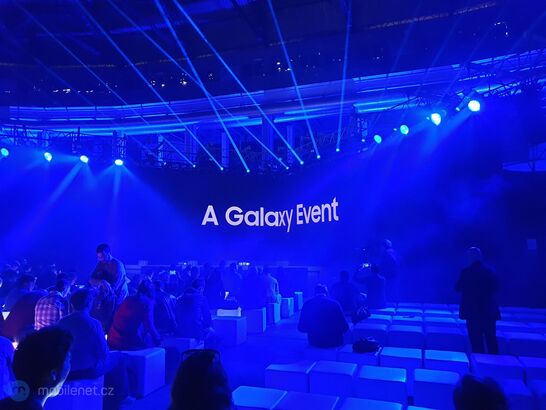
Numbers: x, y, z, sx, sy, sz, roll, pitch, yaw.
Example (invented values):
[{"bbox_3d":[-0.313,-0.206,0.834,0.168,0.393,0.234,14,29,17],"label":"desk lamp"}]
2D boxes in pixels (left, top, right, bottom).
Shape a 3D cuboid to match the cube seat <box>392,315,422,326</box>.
[{"bbox_3d":[2.373,2.232,7.207,0.460,0.450,0.440,-3,-6,20],"label":"cube seat"}]

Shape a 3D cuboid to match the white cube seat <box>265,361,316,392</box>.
[{"bbox_3d":[0.217,2.016,4.555,0.460,0.450,0.440,-3,-6,20],"label":"white cube seat"}]

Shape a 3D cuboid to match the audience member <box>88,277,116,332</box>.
[{"bbox_3d":[-2.168,1.689,5.573,0.500,1.340,0.820,-3,-7,19],"label":"audience member"}]

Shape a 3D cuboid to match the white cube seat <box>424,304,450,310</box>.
[{"bbox_3d":[3.267,2.287,8.258,0.450,0.460,0.440,-3,-7,19],"label":"white cube seat"}]

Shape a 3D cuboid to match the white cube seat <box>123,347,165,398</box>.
[{"bbox_3d":[-1.670,2.081,5.150,0.450,0.460,0.440,-3,-7,19],"label":"white cube seat"}]

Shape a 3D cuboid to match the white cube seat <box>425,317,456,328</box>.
[{"bbox_3d":[2.850,2.198,7.003,0.455,0.455,0.455,-2,-5,19],"label":"white cube seat"}]

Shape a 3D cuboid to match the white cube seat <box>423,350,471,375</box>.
[{"bbox_3d":[2.051,2.016,4.840,0.460,0.450,0.440,-3,-6,20],"label":"white cube seat"}]

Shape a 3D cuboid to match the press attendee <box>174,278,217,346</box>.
[{"bbox_3d":[-1.110,1.788,6.381,0.520,1.300,0.820,-3,-7,19],"label":"press attendee"}]

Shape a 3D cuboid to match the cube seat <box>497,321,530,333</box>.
[{"bbox_3d":[3.822,2.155,6.615,0.460,0.450,0.440,-3,-6,20],"label":"cube seat"}]

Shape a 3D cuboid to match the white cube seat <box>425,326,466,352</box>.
[{"bbox_3d":[2.553,2.132,6.185,0.455,0.455,0.455,-2,-5,19],"label":"white cube seat"}]

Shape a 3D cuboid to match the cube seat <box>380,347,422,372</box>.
[{"bbox_3d":[1.560,2.036,4.976,0.450,0.460,0.440,-3,-7,19],"label":"cube seat"}]

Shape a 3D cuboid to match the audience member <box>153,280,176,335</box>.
[{"bbox_3d":[-1.650,1.739,6.177,0.500,1.250,0.720,-3,-5,24],"label":"audience member"}]

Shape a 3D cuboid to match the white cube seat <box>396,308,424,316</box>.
[{"bbox_3d":[2.562,2.203,7.673,0.450,0.450,0.450,-3,-5,19],"label":"white cube seat"}]

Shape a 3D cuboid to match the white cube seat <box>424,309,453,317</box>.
[{"bbox_3d":[3.154,2.278,7.827,0.460,0.450,0.440,-3,-6,20],"label":"white cube seat"}]

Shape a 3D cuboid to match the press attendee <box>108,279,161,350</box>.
[{"bbox_3d":[-1.812,1.694,5.517,0.600,1.330,0.720,-3,-6,22],"label":"press attendee"}]

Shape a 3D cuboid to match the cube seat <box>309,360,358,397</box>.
[{"bbox_3d":[0.652,1.948,4.323,0.450,0.450,0.450,-3,-5,19],"label":"cube seat"}]

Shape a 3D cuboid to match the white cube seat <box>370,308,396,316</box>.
[{"bbox_3d":[2.106,2.255,7.870,0.450,0.460,0.440,-3,-7,19],"label":"white cube seat"}]

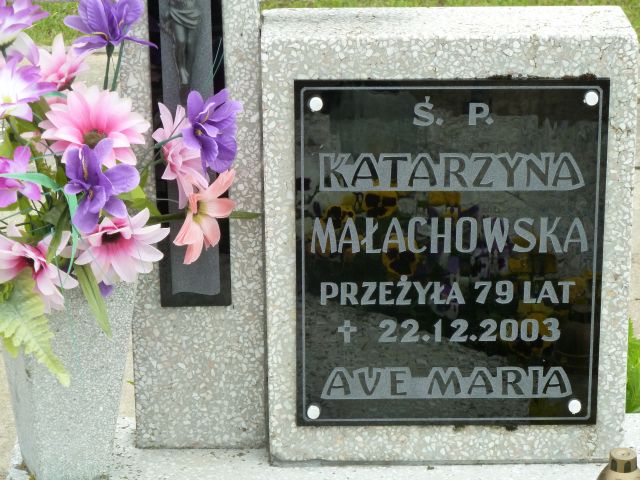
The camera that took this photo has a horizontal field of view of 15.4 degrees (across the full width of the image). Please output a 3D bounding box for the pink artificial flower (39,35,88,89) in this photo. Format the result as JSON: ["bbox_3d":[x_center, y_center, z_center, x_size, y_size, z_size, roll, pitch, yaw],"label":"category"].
[{"bbox_3d":[-0.267,-0.185,2.466,0.066,0.060,0.060,0,20,0],"label":"pink artificial flower"}]

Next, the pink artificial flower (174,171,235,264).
[{"bbox_3d":[-0.123,-0.025,2.512,0.052,0.100,0.068,19,27,42],"label":"pink artificial flower"}]

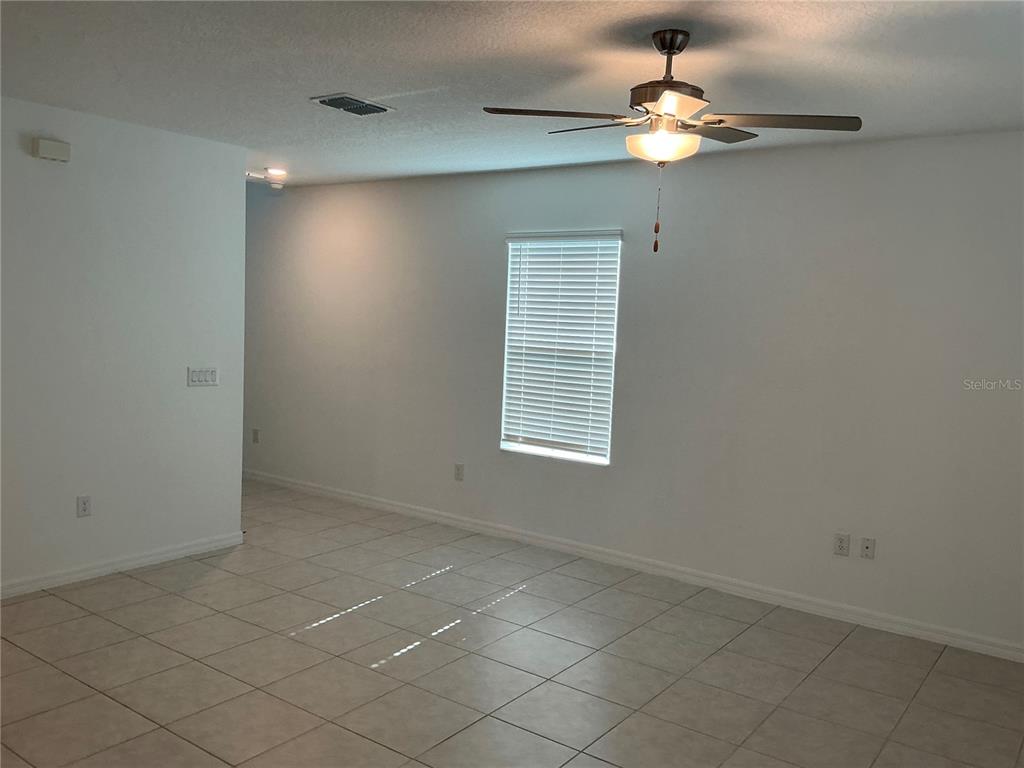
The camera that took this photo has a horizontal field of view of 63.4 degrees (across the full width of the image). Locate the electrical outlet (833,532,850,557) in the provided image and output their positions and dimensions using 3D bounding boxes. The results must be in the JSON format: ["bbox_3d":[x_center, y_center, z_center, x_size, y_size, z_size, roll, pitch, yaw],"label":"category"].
[{"bbox_3d":[1.830,0.897,4.601,0.074,0.118,0.010,6,6,36],"label":"electrical outlet"}]

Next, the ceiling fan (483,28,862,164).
[{"bbox_3d":[0.545,-1.008,2.949,1.290,0.460,1.260,3,5,3],"label":"ceiling fan"}]

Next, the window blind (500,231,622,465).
[{"bbox_3d":[0.318,-0.256,5.667,0.910,1.500,0.065,6,6,36],"label":"window blind"}]

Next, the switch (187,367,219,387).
[{"bbox_3d":[-1.972,-0.044,5.292,0.012,0.117,0.213,6,6,36],"label":"switch"}]

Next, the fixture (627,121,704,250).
[{"bbox_3d":[0.535,-0.711,2.973,0.270,0.474,0.270,6,6,36],"label":"fixture"}]

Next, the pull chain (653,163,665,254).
[{"bbox_3d":[0.529,-0.632,2.980,0.025,0.316,0.025,6,6,36],"label":"pull chain"}]

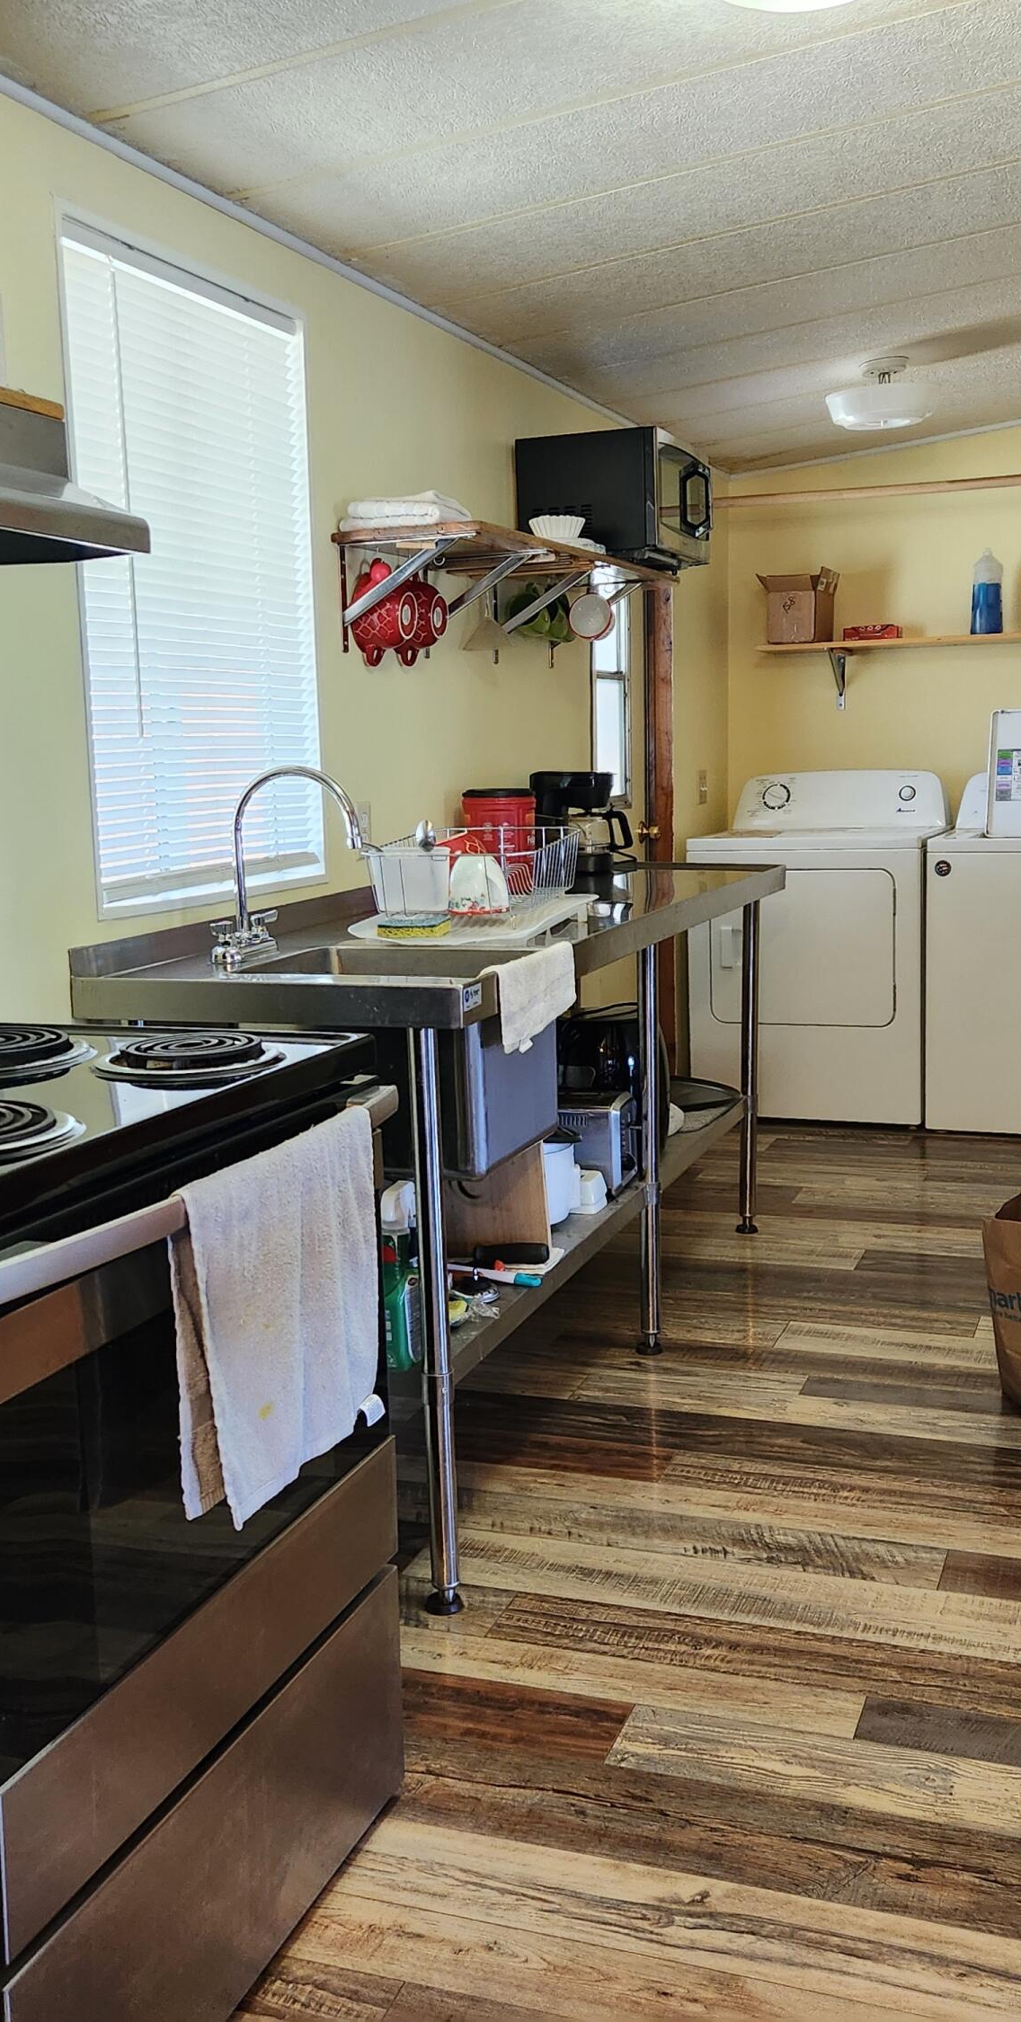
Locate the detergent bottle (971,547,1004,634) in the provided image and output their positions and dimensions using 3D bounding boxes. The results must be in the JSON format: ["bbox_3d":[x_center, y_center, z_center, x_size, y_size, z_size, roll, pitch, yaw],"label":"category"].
[{"bbox_3d":[1.581,-1.386,5.930,0.104,0.269,0.094,2,9,20],"label":"detergent bottle"}]

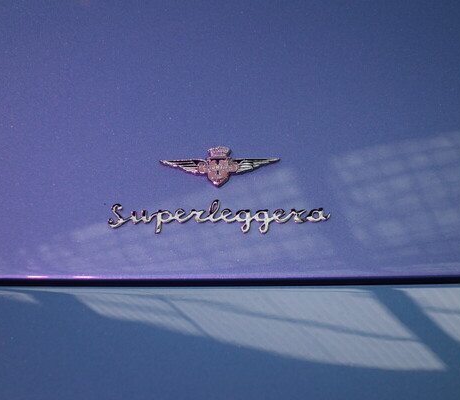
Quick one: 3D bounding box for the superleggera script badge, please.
[{"bbox_3d":[-0.008,0.013,1.250,0.166,0.006,0.028,0,53,0],"label":"superleggera script badge"}]

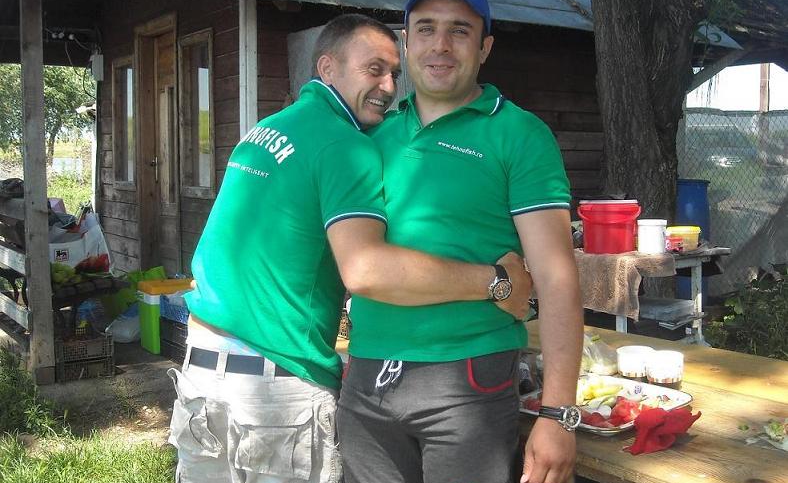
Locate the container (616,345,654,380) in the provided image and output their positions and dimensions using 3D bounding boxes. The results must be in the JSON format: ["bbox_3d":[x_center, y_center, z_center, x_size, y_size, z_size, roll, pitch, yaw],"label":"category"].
[{"bbox_3d":[0.731,0.368,3.023,0.112,0.090,0.112,1,5,14],"label":"container"}]

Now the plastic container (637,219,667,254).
[{"bbox_3d":[1.171,-0.025,4.526,0.134,0.155,0.134,1,5,14],"label":"plastic container"}]

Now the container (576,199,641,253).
[{"bbox_3d":[0.992,-0.071,4.598,0.285,0.235,0.270,1,5,12],"label":"container"}]

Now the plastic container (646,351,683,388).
[{"bbox_3d":[0.800,0.374,2.944,0.110,0.090,0.110,1,5,15],"label":"plastic container"}]

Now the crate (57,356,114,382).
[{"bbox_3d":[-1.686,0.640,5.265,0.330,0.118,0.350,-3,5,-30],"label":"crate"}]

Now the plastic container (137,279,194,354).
[{"bbox_3d":[-1.308,0.440,6.005,0.360,0.395,0.290,-3,5,-30],"label":"plastic container"}]

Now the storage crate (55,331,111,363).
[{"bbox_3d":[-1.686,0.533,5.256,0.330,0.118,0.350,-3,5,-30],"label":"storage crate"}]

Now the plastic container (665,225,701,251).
[{"bbox_3d":[1.367,-0.017,4.736,0.162,0.106,0.162,1,5,16],"label":"plastic container"}]

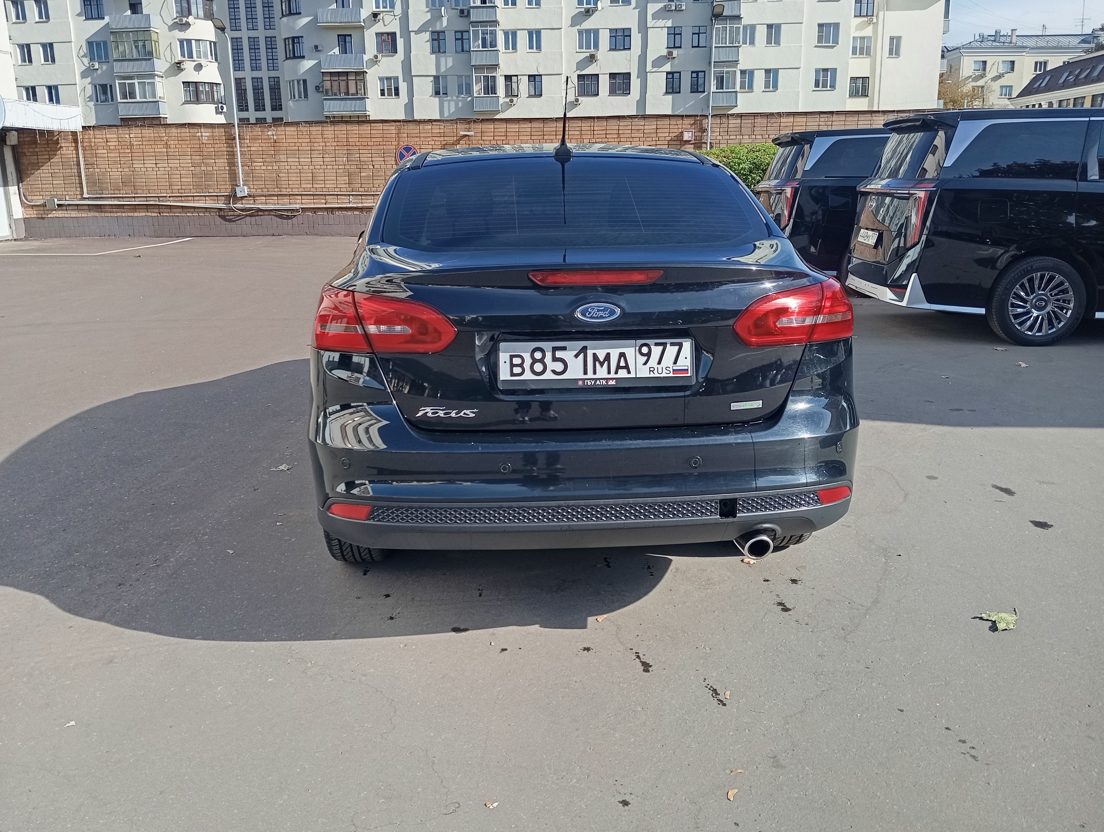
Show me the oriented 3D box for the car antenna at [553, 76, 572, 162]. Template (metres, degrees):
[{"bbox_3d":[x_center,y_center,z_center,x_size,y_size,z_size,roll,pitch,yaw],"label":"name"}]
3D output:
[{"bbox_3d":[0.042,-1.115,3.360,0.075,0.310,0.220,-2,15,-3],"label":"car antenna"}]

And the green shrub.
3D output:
[{"bbox_3d":[3.603,-3.912,16.000,2.200,1.900,1.600,-1,14,0],"label":"green shrub"}]

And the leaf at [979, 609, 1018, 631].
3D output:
[{"bbox_3d":[1.399,0.639,2.797,0.115,0.033,0.085,7,17,28],"label":"leaf"}]

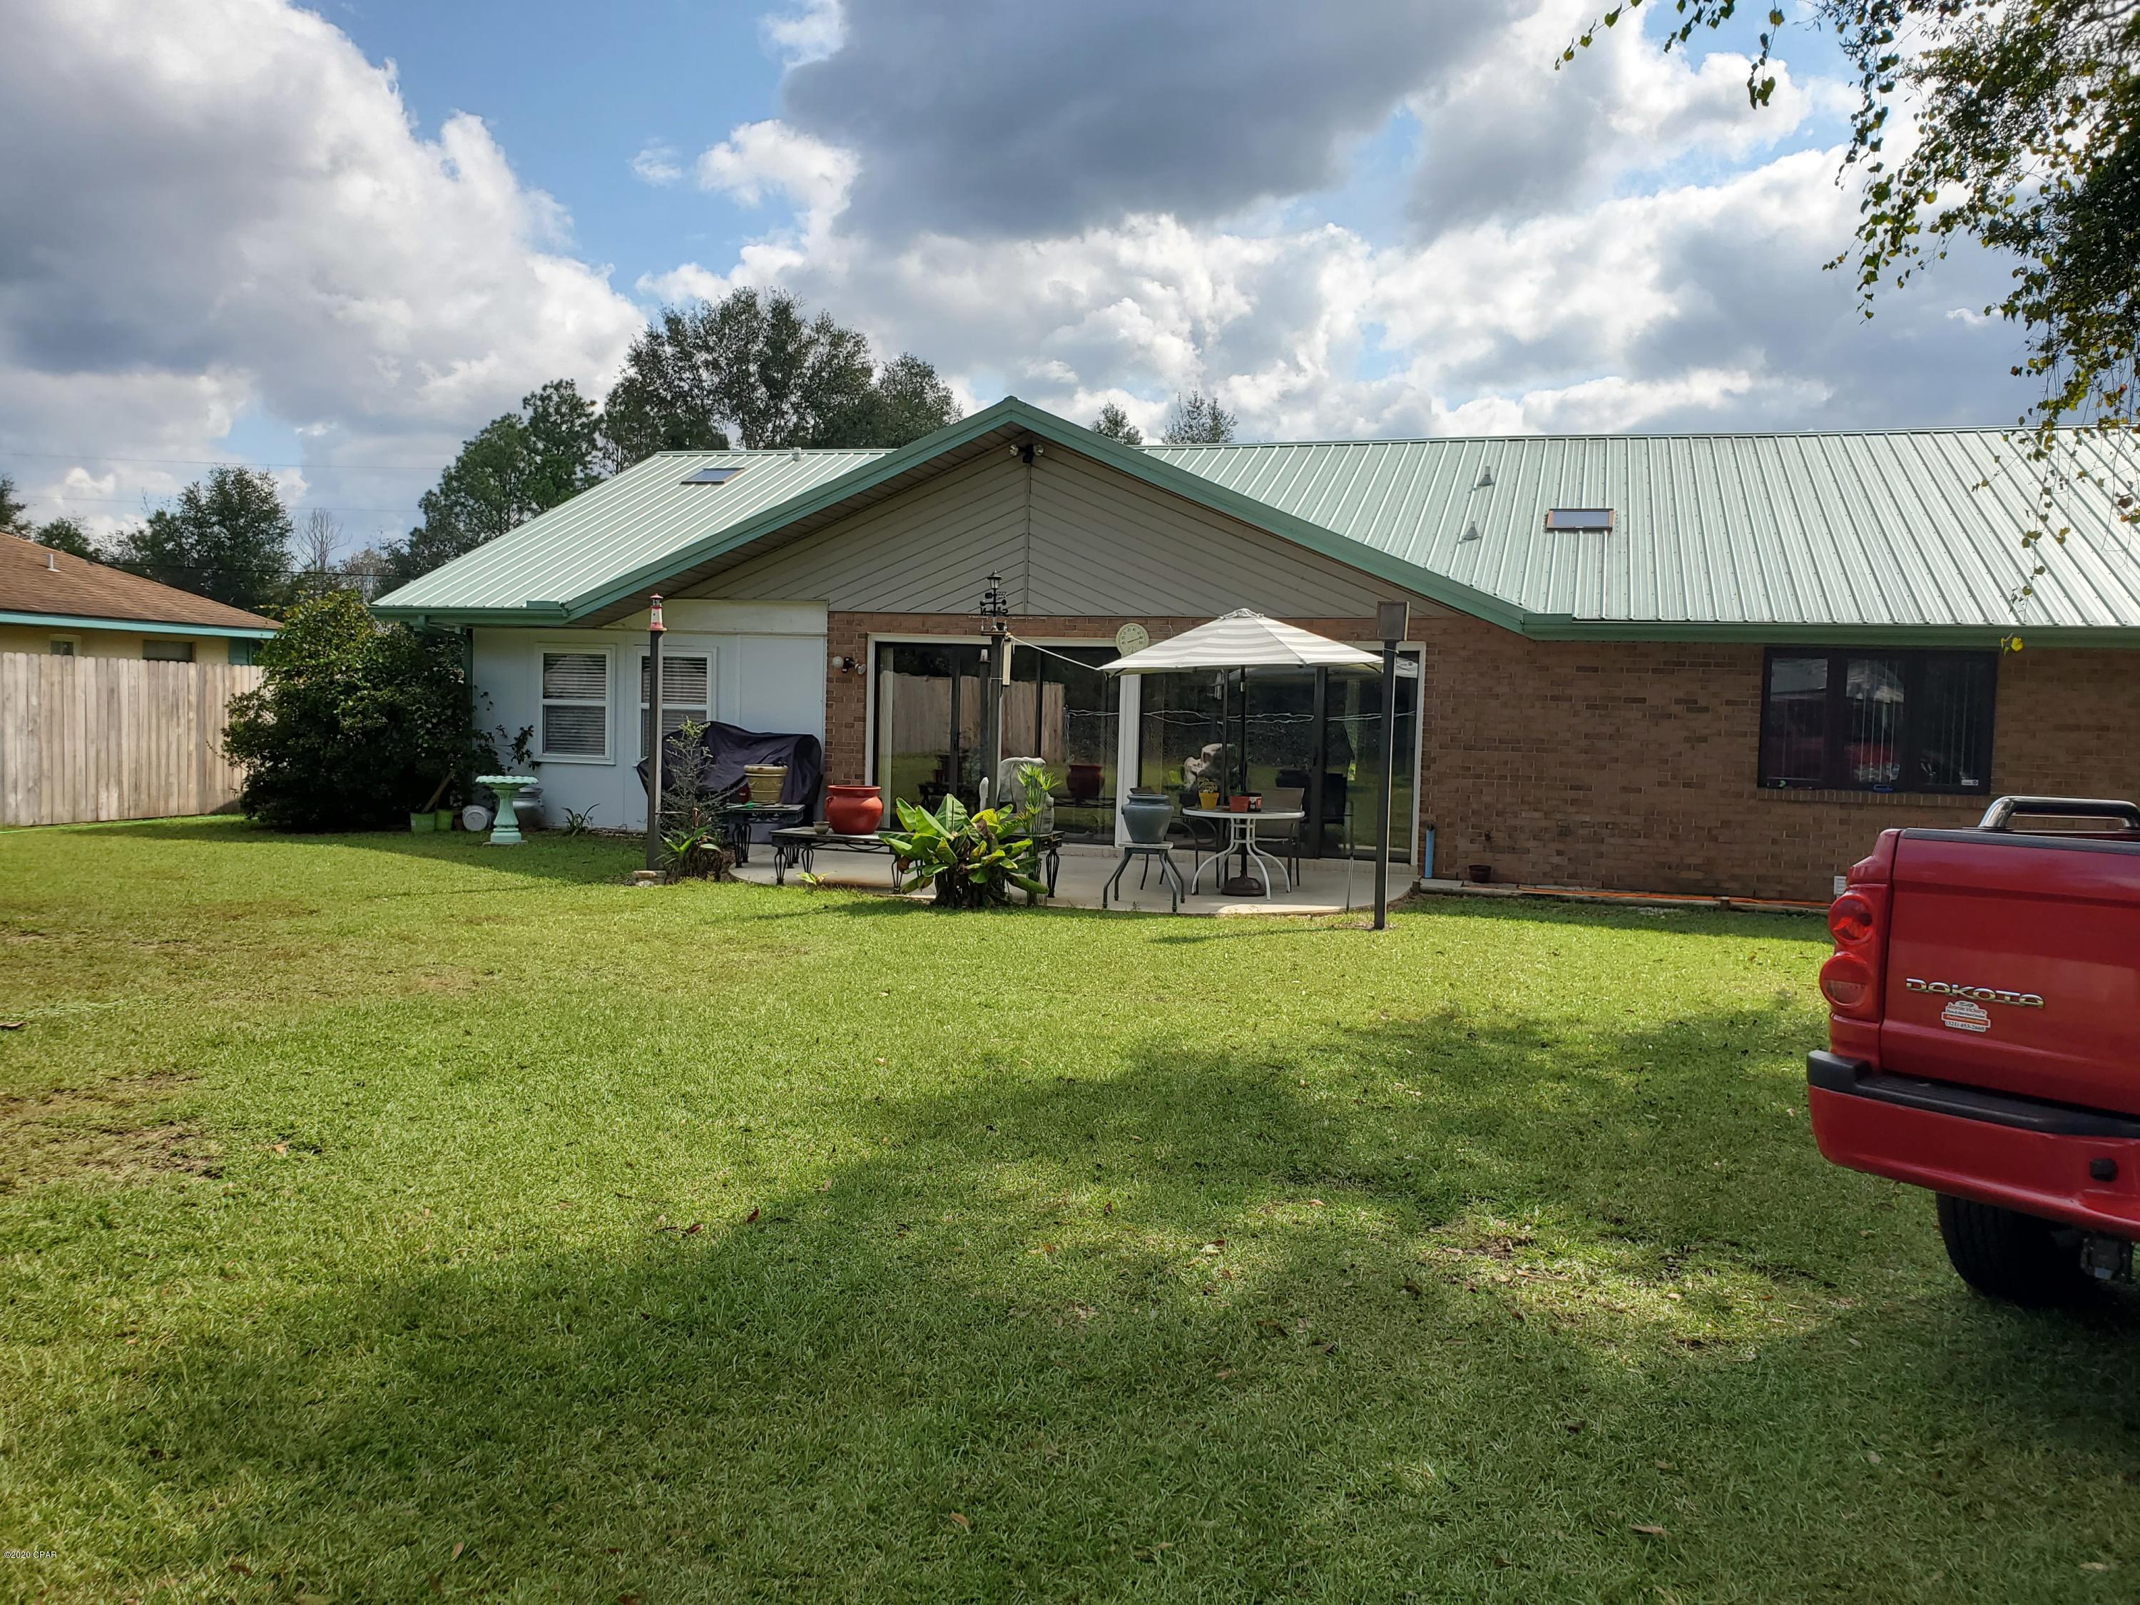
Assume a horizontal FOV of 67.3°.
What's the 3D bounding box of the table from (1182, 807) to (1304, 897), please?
[{"bbox_3d":[1.450,0.404,13.379,1.010,0.685,1.000,2,4,0],"label":"table"}]

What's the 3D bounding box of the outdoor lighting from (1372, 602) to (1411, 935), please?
[{"bbox_3d":[2.347,-0.262,11.825,0.215,2.410,0.160,3,4,18],"label":"outdoor lighting"}]

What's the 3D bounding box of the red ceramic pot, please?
[{"bbox_3d":[-1.769,0.034,13.231,0.480,0.408,0.470,2,4,0],"label":"red ceramic pot"}]

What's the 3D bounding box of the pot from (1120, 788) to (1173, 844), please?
[{"bbox_3d":[0.592,0.129,12.382,0.420,0.380,0.410,2,4,0],"label":"pot"}]

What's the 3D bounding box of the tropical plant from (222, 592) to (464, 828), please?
[{"bbox_3d":[-8.199,-1.071,18.183,2.700,2.620,2.550,2,4,0],"label":"tropical plant"}]

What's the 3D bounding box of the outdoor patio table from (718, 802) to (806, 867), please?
[{"bbox_3d":[-2.749,0.299,14.402,0.640,0.525,0.600,2,4,0],"label":"outdoor patio table"}]

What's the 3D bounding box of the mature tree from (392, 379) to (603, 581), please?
[{"bbox_3d":[-16.834,-7.248,47.669,6.600,10.900,6.200,2,4,0],"label":"mature tree"}]

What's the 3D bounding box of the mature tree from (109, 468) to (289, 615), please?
[{"bbox_3d":[-31.240,-7.443,57.703,6.700,9.200,6.200,2,4,0],"label":"mature tree"}]

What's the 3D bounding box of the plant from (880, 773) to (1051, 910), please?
[{"bbox_3d":[-0.806,0.269,12.393,1.300,1.000,1.120,2,4,0],"label":"plant"}]

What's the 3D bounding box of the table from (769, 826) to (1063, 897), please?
[{"bbox_3d":[-1.245,0.458,13.007,2.380,0.470,0.680,2,4,12],"label":"table"}]

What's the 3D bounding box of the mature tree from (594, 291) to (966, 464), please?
[{"bbox_3d":[-7.916,-7.738,43.614,9.900,12.900,9.000,2,4,0],"label":"mature tree"}]

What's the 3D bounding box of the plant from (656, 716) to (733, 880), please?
[{"bbox_3d":[-3.101,-0.054,13.278,0.630,1.340,0.600,2,4,0],"label":"plant"}]

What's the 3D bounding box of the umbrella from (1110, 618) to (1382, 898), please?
[{"bbox_3d":[1.430,-0.426,13.347,2.320,2.345,2.280,2,4,0],"label":"umbrella"}]

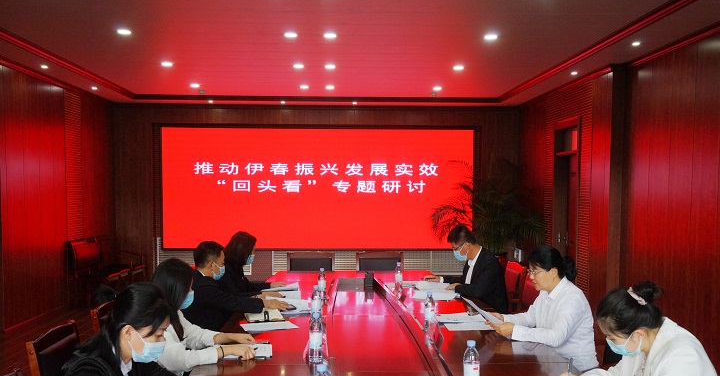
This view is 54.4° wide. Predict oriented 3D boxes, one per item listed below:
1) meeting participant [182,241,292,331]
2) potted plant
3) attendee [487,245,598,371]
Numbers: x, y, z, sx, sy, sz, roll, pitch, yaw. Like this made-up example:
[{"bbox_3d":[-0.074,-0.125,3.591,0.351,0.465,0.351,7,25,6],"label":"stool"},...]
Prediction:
[{"bbox_3d":[-0.840,0.972,4.750,0.720,1.210,0.580,1,0,-12],"label":"meeting participant"},{"bbox_3d":[1.800,0.616,9.900,1.530,2.000,1.450,1,0,0],"label":"potted plant"},{"bbox_3d":[0.980,0.955,3.830,0.630,1.270,0.530,1,0,-5],"label":"attendee"}]

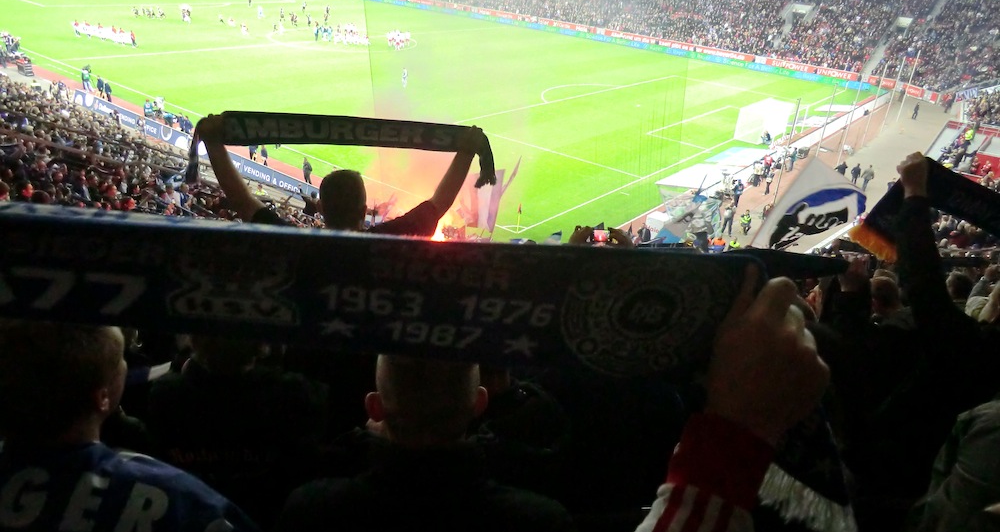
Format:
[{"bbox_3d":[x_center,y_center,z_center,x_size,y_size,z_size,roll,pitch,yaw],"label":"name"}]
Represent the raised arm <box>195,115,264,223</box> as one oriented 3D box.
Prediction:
[{"bbox_3d":[-0.993,-0.351,2.550,0.160,0.442,0.170,-27,-4,7],"label":"raised arm"}]

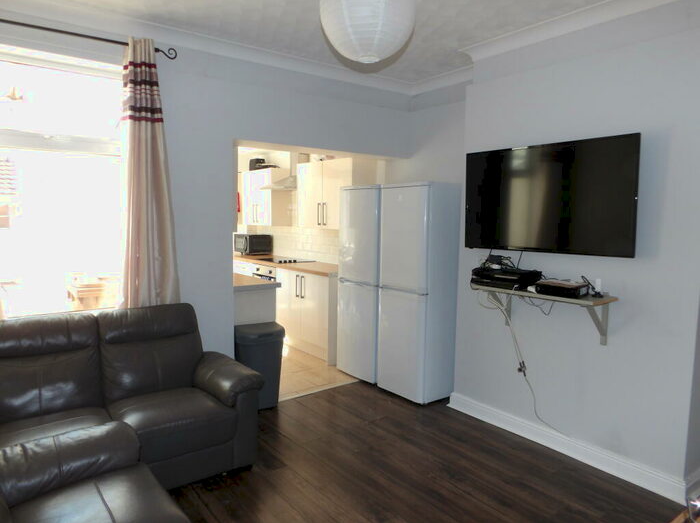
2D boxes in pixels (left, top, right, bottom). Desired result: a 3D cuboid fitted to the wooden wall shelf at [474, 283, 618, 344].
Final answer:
[{"bbox_3d":[1.161,0.323,2.996,0.289,0.293,0.802,-4,7,-37],"label":"wooden wall shelf"}]

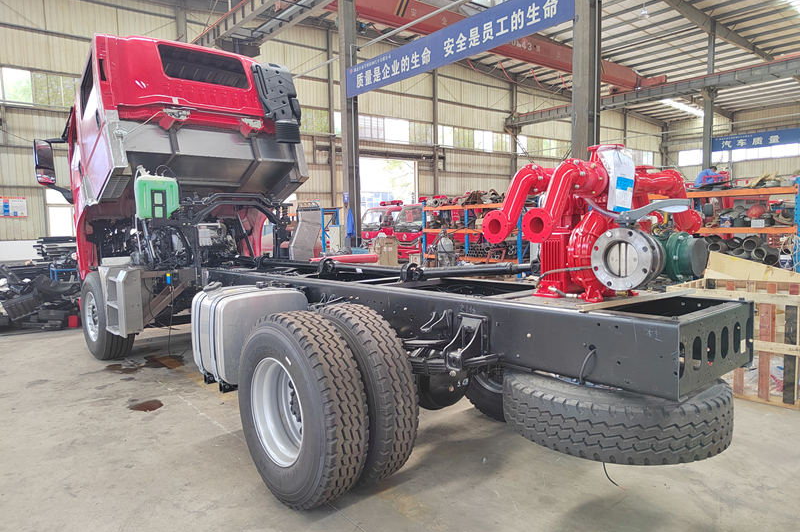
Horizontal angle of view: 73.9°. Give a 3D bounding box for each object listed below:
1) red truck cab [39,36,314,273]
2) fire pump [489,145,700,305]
[{"bbox_3d":[-2.973,-1.284,7.188,2.500,2.200,2.500,-6,-18,-41],"label":"red truck cab"},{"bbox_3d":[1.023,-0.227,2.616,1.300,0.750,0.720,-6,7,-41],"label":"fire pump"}]

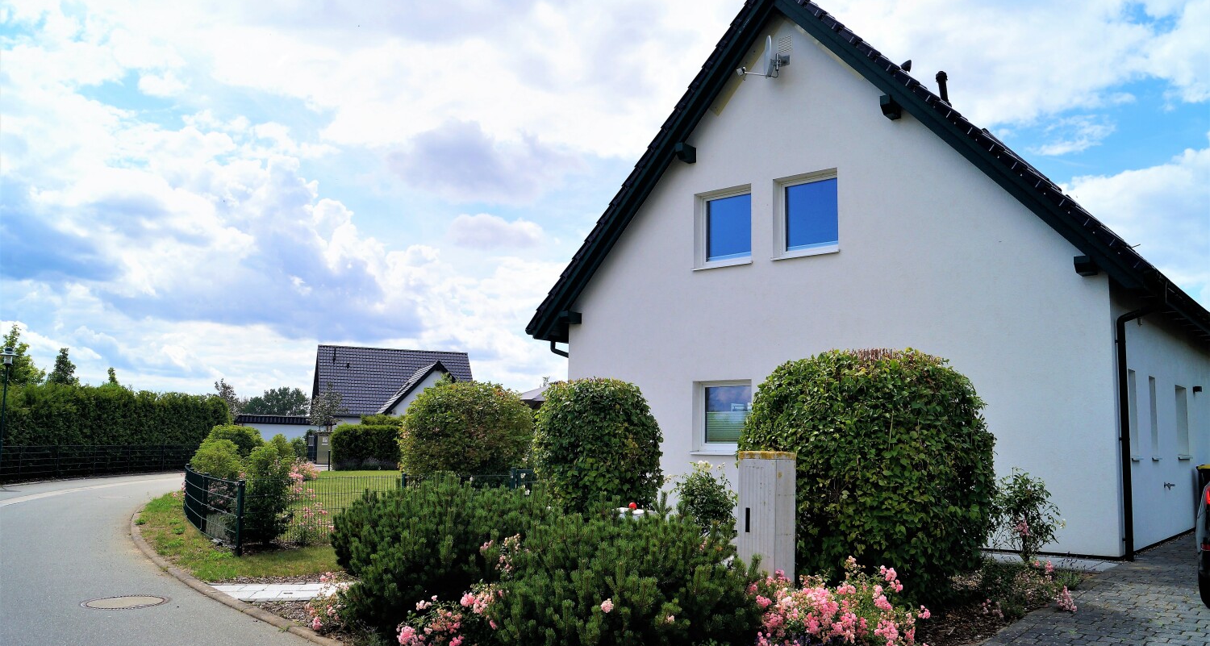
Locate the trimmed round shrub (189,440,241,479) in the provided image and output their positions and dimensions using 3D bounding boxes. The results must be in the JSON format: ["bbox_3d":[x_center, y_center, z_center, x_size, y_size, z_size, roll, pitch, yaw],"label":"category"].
[{"bbox_3d":[-6.393,2.672,15.162,0.900,1.330,0.900,1,-7,0],"label":"trimmed round shrub"}]

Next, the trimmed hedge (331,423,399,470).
[{"bbox_3d":[-9.720,5.143,37.117,3.000,1.850,1.400,2,-8,-2],"label":"trimmed hedge"}]

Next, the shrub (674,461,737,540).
[{"bbox_3d":[1.325,2.401,12.296,0.820,1.050,0.820,1,-7,0],"label":"shrub"}]

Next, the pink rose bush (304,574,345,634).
[{"bbox_3d":[-2.294,2.294,7.500,0.380,0.448,0.400,4,-7,-16],"label":"pink rose bush"}]

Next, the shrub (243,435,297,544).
[{"bbox_3d":[-4.409,2.205,11.900,0.720,1.409,0.750,4,-7,-20],"label":"shrub"}]

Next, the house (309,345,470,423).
[{"bbox_3d":[-15.399,5.745,65.532,10.609,7.753,9.800,4,-7,-15],"label":"house"}]

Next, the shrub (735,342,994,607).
[{"bbox_3d":[2.546,1.364,8.900,2.400,2.202,2.350,0,-7,16],"label":"shrub"}]

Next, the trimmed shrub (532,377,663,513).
[{"bbox_3d":[-0.097,1.836,12.400,1.820,2.143,1.800,2,-7,0],"label":"trimmed shrub"}]

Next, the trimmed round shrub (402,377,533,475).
[{"bbox_3d":[-2.168,2.004,14.200,2.100,2.229,2.000,3,-7,-8],"label":"trimmed round shrub"}]

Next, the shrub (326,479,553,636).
[{"bbox_3d":[-1.313,1.851,7.468,1.920,1.160,1.750,1,-7,0],"label":"shrub"}]

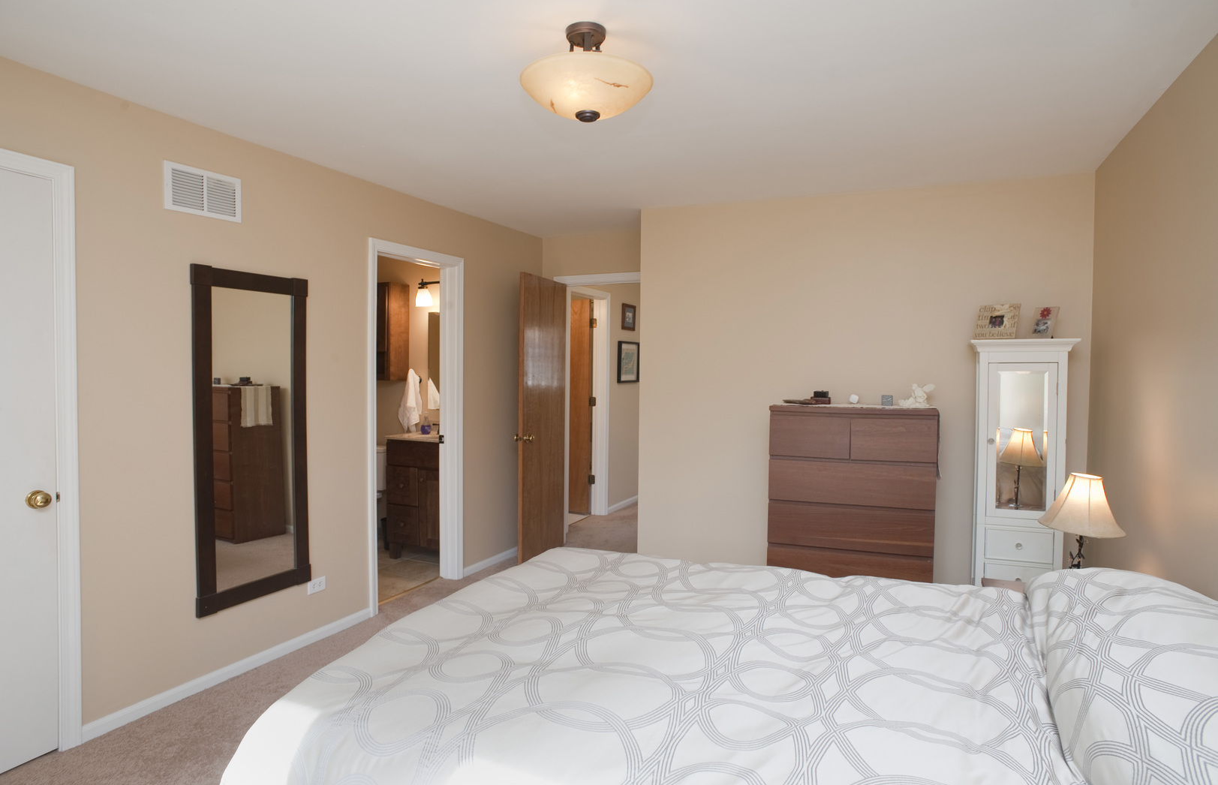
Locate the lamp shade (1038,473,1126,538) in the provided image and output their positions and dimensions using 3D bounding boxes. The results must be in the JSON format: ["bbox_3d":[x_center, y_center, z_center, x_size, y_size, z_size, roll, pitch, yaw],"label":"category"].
[{"bbox_3d":[1.740,0.409,2.480,0.265,0.210,0.265,1,2,25],"label":"lamp shade"}]

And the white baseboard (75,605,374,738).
[{"bbox_3d":[-1.663,1.262,3.179,0.014,0.060,1.441,1,2,25],"label":"white baseboard"}]

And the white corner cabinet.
[{"bbox_3d":[2.122,0.518,3.526,0.450,1.570,0.340,1,2,24],"label":"white corner cabinet"}]

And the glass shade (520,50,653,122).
[{"bbox_3d":[-0.072,-0.901,2.080,0.400,0.110,0.400,0,2,0],"label":"glass shade"}]

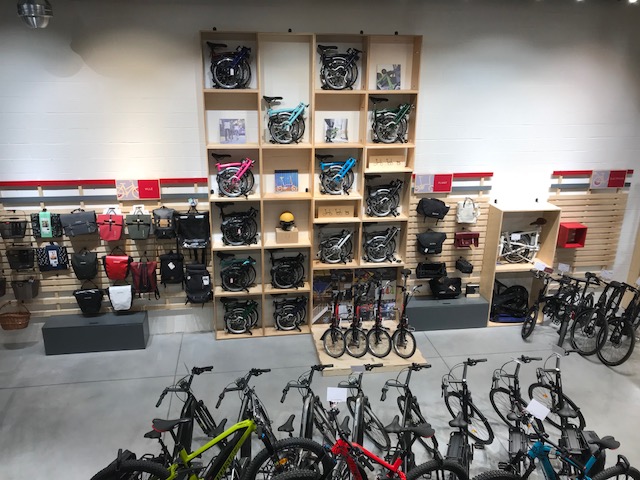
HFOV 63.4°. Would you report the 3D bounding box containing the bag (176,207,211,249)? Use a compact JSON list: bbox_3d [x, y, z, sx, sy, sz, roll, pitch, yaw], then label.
[{"bbox_3d":[-1.734,-0.155,7.120,0.400,0.550,0.150,-1,19,-7],"label":"bag"}]

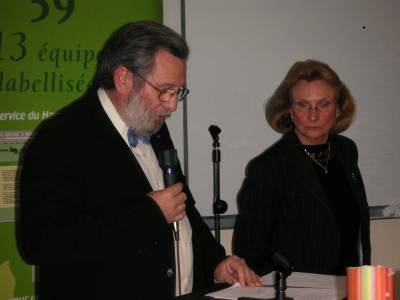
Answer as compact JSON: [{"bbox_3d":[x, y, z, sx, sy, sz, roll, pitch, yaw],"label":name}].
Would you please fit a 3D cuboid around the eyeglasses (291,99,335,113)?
[{"bbox_3d":[0.345,-0.142,3.885,0.135,0.042,0.140,0,8,9],"label":"eyeglasses"}]

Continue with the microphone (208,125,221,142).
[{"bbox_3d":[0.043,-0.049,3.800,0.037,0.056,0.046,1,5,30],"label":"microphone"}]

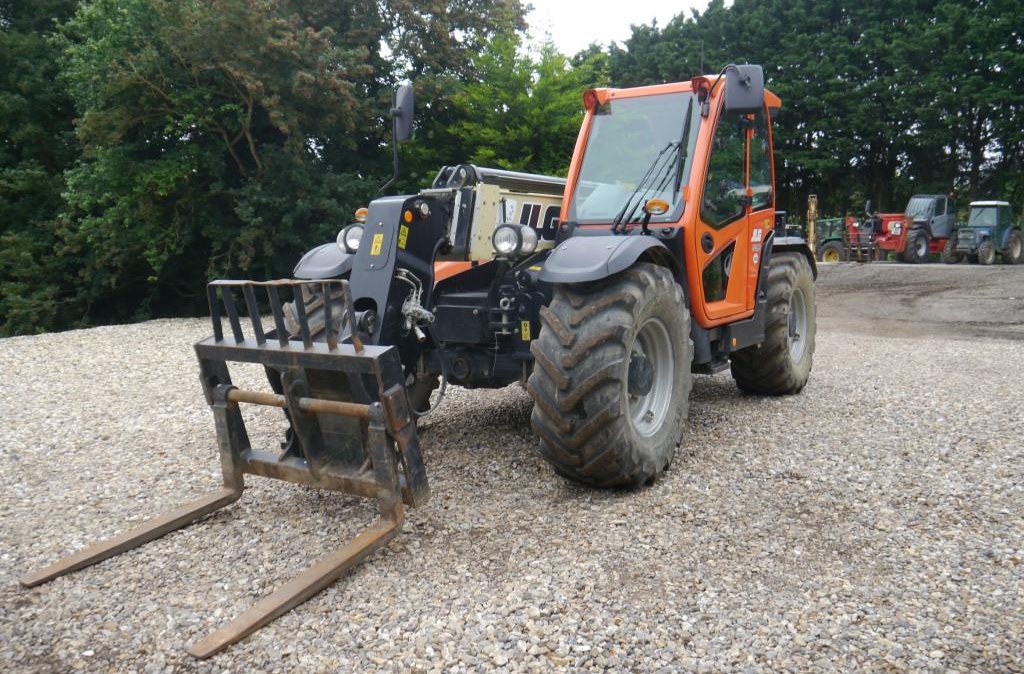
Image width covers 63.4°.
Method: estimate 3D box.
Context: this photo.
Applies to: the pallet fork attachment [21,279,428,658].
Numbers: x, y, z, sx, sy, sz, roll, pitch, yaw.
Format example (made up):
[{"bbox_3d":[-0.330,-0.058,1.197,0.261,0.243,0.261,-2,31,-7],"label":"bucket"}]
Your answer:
[{"bbox_3d":[-1.238,0.393,3.537,1.204,1.122,1.275,3,14,32],"label":"pallet fork attachment"}]

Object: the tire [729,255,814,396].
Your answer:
[{"bbox_3d":[2.443,-0.110,7.718,0.449,1.285,1.285,3,7,32],"label":"tire"}]

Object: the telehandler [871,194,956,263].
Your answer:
[{"bbox_3d":[13.777,-3.799,29.000,4.700,2.350,2.250,-7,8,-42],"label":"telehandler"}]

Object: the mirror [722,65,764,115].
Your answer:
[{"bbox_3d":[1.462,-1.557,5.233,0.255,0.306,0.102,0,6,12],"label":"mirror"}]

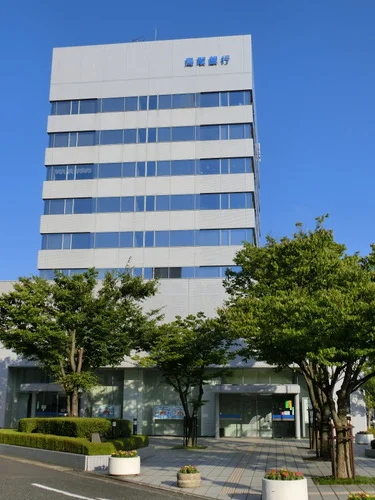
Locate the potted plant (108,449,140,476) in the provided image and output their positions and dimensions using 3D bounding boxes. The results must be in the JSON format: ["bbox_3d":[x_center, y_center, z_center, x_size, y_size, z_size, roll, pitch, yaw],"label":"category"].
[{"bbox_3d":[-1.611,5.475,16.700,0.790,0.610,0.790,-1,-15,8],"label":"potted plant"}]

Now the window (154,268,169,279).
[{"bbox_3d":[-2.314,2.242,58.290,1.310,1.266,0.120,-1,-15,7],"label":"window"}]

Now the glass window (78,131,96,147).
[{"bbox_3d":[-9.526,-10.462,61.405,1.675,1.399,0.150,-1,-15,8],"label":"glass window"}]

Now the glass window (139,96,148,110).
[{"bbox_3d":[-4.322,-14.278,63.238,0.860,1.532,0.150,-1,-14,8],"label":"glass window"}]

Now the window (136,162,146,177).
[{"bbox_3d":[-4.401,-7.635,61.610,0.774,1.532,0.150,-1,-14,8],"label":"window"}]

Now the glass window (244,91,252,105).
[{"bbox_3d":[6.152,-15.345,65.877,0.565,1.720,0.100,-1,-15,8],"label":"glass window"}]

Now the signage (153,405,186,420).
[{"bbox_3d":[-1.018,9.452,37.809,1.943,0.756,0.080,-1,-14,7],"label":"signage"}]

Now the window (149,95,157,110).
[{"bbox_3d":[-3.549,-15.140,67.010,0.853,1.695,0.100,-1,-15,8],"label":"window"}]

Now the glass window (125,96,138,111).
[{"bbox_3d":[-5.480,-14.252,63.395,1.214,1.532,0.150,-1,-14,8],"label":"glass window"}]

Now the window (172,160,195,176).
[{"bbox_3d":[-0.388,-7.772,61.689,2.317,1.579,0.120,-1,-15,7],"label":"window"}]

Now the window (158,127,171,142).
[{"bbox_3d":[-2.192,-10.873,61.672,1.174,1.459,0.120,-1,-15,7],"label":"window"}]

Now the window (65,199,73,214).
[{"bbox_3d":[-11.190,-4.075,61.459,0.715,1.511,0.150,-1,-14,7],"label":"window"}]

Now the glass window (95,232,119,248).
[{"bbox_3d":[-7.442,-0.925,60.384,2.227,1.532,0.150,-1,-14,8],"label":"glass window"}]

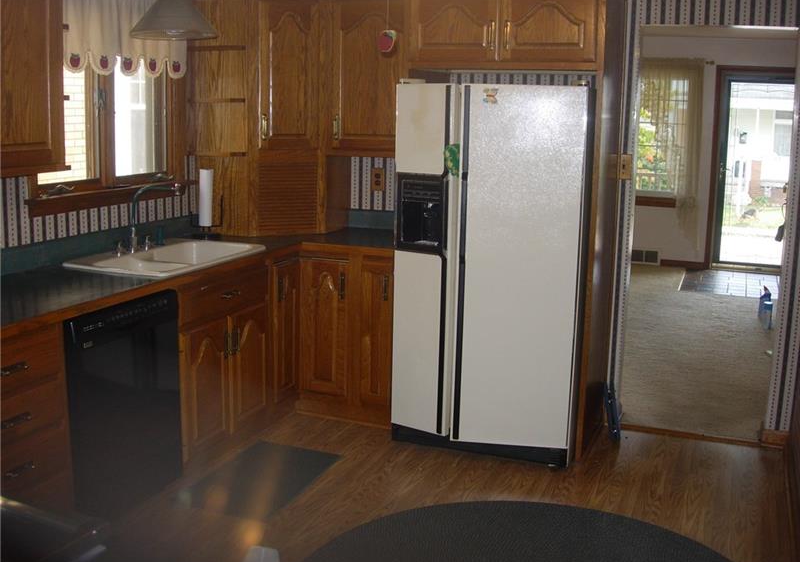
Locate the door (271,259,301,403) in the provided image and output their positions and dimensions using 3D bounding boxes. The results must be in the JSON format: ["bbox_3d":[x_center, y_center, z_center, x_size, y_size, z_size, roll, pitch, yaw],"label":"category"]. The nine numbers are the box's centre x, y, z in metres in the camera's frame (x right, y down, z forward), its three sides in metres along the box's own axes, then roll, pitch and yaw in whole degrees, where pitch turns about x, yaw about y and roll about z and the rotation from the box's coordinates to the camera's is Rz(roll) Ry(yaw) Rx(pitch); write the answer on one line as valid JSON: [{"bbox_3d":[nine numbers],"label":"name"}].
[{"bbox_3d":[-0.559,0.247,4.364,0.024,0.715,0.260,6,13,23],"label":"door"}]

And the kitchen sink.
[{"bbox_3d":[-1.044,-0.032,4.073,0.547,0.187,0.847,5,12,21],"label":"kitchen sink"}]

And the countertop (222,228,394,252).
[{"bbox_3d":[-0.365,-0.224,4.614,1.040,0.040,0.630,6,13,25],"label":"countertop"}]

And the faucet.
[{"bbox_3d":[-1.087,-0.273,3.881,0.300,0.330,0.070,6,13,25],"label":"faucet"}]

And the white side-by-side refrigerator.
[{"bbox_3d":[0.482,-0.074,4.176,0.845,1.700,0.710,5,13,20],"label":"white side-by-side refrigerator"}]

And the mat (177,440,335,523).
[{"bbox_3d":[-0.611,0.848,3.836,0.453,0.010,0.709,5,12,21],"label":"mat"}]

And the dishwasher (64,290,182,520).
[{"bbox_3d":[-1.311,0.476,3.479,0.601,0.847,0.625,5,12,21],"label":"dishwasher"}]

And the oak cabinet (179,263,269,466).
[{"bbox_3d":[-1.062,0.357,4.089,0.601,0.837,0.724,5,12,21],"label":"oak cabinet"}]

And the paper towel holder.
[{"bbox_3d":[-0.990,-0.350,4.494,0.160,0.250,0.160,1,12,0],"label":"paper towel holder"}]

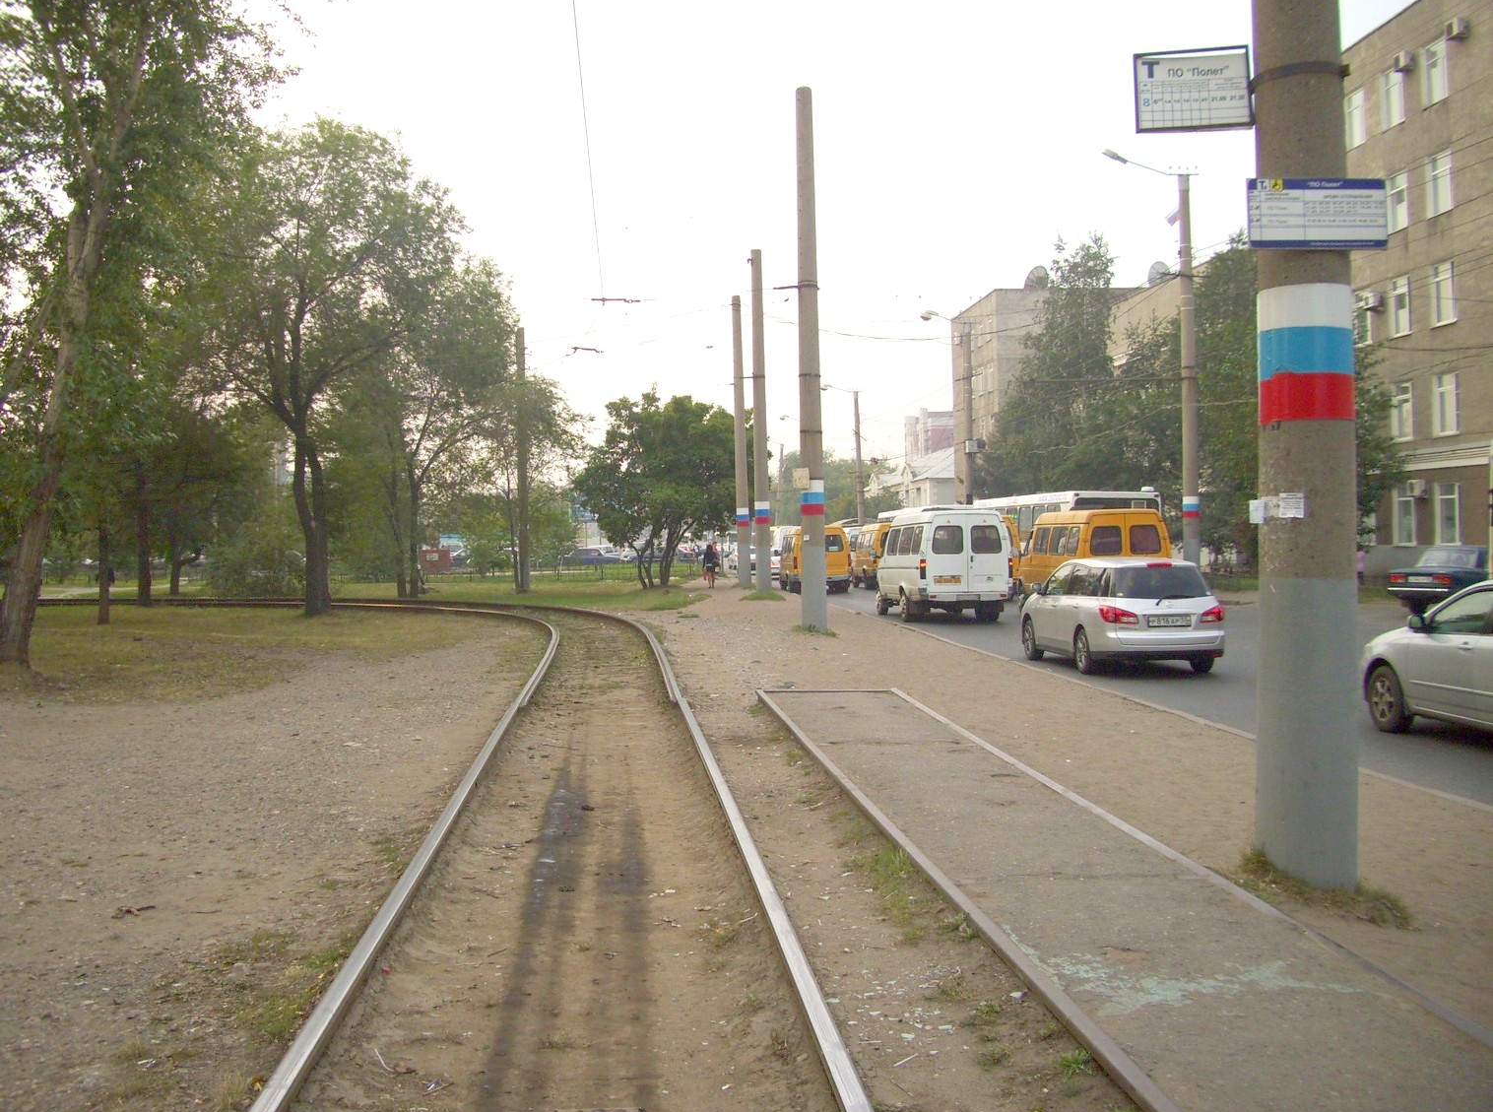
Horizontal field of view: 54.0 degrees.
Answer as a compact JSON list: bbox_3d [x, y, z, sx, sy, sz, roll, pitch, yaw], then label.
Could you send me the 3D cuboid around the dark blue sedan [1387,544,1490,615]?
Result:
[{"bbox_3d":[15.986,0.506,31.995,4.130,1.440,1.620,-1,0,-32],"label":"dark blue sedan"}]

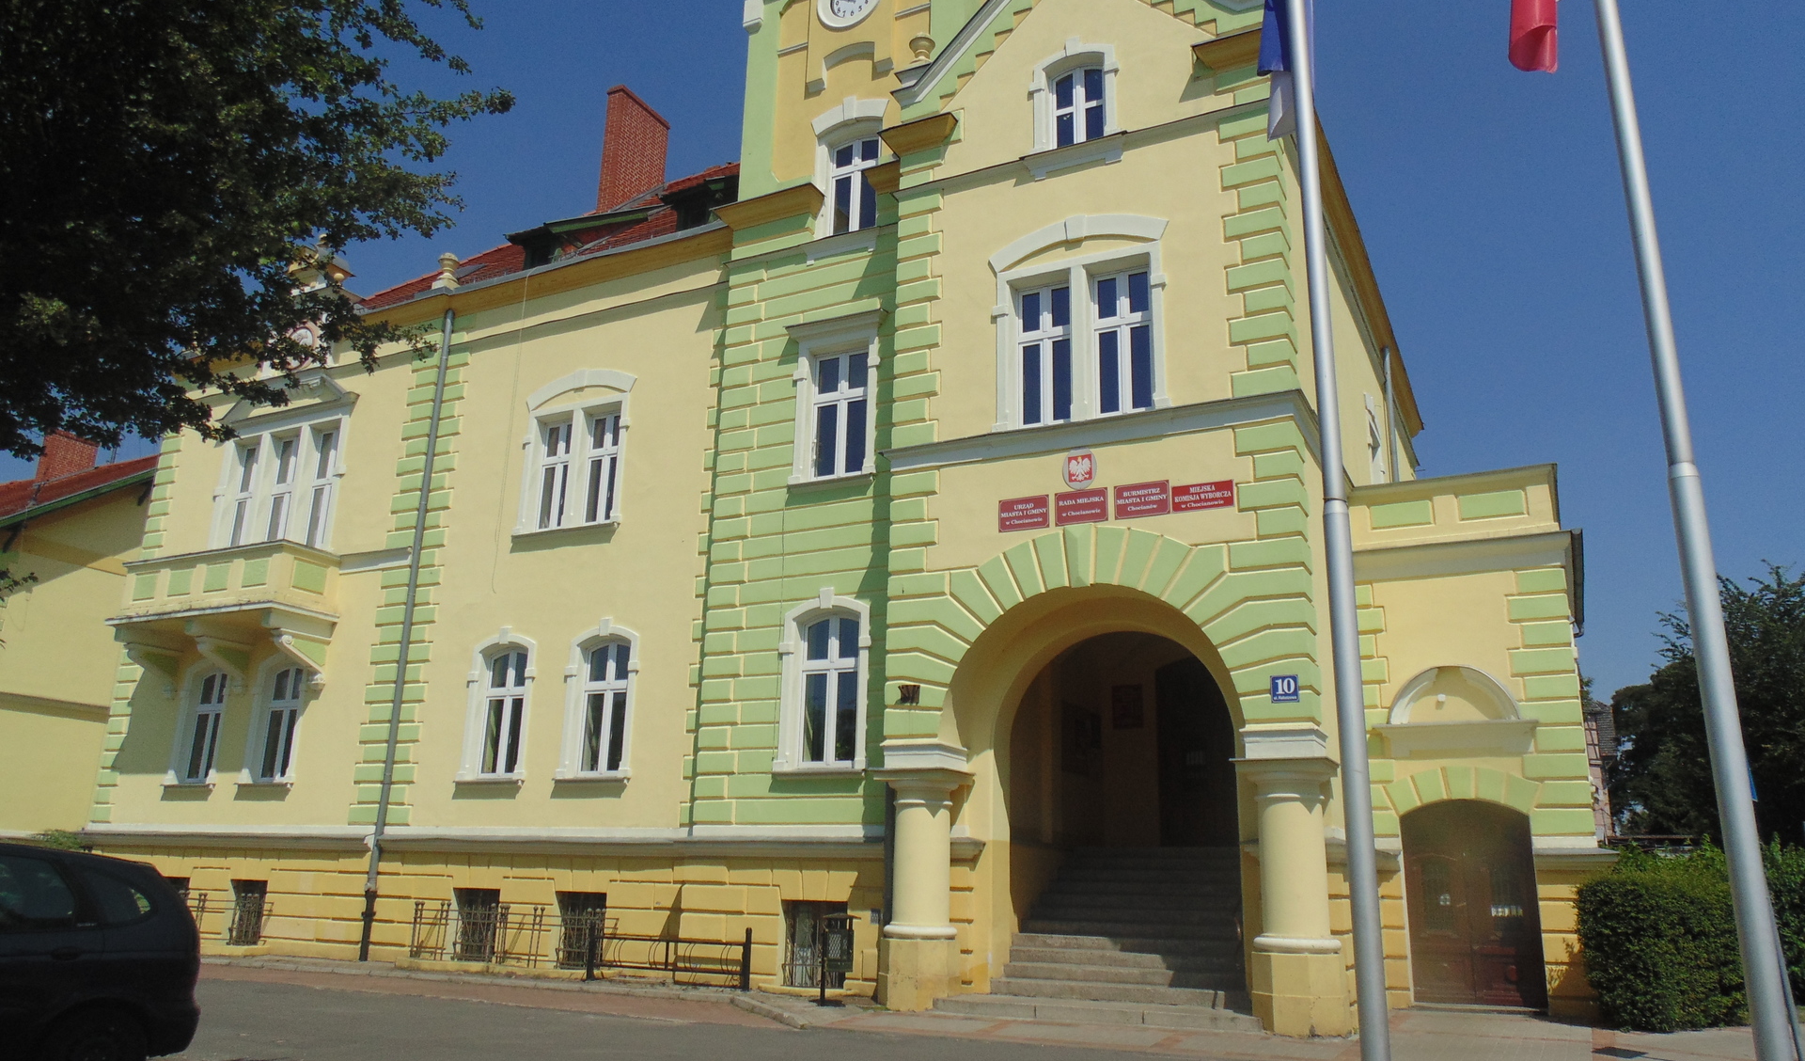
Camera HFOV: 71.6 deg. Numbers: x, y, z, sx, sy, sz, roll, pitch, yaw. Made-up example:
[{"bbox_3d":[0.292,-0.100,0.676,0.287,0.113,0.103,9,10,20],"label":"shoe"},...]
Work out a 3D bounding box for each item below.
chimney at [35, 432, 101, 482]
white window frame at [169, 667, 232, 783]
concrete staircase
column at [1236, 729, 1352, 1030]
[{"bbox_3d":[-28.677,-2.258,43.019,0.640,1.850,1.470,-7,-18,27],"label":"chimney"},{"bbox_3d":[-14.149,3.839,25.333,1.594,2.615,0.250,-7,-18,27],"label":"white window frame"},{"bbox_3d":[2.983,5.008,15.959,3.764,2.016,4.287,-7,-18,26],"label":"concrete staircase"},{"bbox_3d":[4.235,3.759,13.549,0.920,3.170,0.920,-7,-18,26],"label":"column"}]

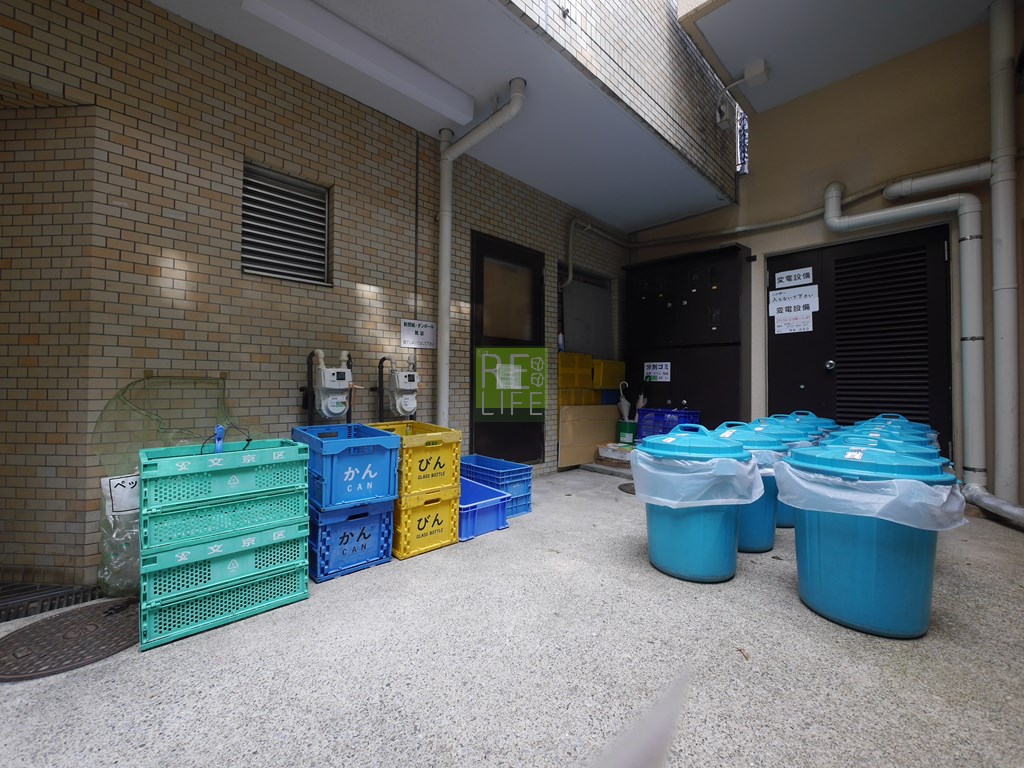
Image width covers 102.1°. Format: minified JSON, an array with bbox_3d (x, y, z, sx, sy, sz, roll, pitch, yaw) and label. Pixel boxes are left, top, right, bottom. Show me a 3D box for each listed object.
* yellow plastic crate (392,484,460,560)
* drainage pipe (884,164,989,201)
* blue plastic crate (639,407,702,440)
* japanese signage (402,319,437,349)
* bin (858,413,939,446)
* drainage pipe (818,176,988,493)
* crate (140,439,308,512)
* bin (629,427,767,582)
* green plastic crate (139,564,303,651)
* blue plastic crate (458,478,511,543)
[{"bbox_3d":[-0.617,0.747,2.455,0.367,0.322,0.530,1,-1,-43],"label":"yellow plastic crate"},{"bbox_3d":[3.230,-1.540,3.163,0.140,0.120,0.573,1,-1,-44],"label":"drainage pipe"},{"bbox_3d":[1.575,0.425,4.057,0.575,0.340,0.380,0,-1,35],"label":"blue plastic crate"},{"bbox_3d":[-0.692,-0.366,3.075,0.300,0.200,0.010,1,-1,-44],"label":"japanese signage"},{"bbox_3d":[2.915,0.570,3.168,0.530,0.670,0.530,1,-1,-44],"label":"bin"},{"bbox_3d":[3.065,-0.465,3.293,0.915,2.550,0.200,-1,-1,45],"label":"drainage pipe"},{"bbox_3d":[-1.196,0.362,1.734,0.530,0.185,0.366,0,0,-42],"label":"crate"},{"bbox_3d":[0.883,0.557,2.053,0.550,0.685,0.550,1,-1,-43],"label":"bin"},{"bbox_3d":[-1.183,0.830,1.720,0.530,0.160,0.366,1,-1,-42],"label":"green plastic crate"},{"bbox_3d":[-0.360,0.810,2.758,0.395,0.200,0.620,1,-1,-43],"label":"blue plastic crate"}]

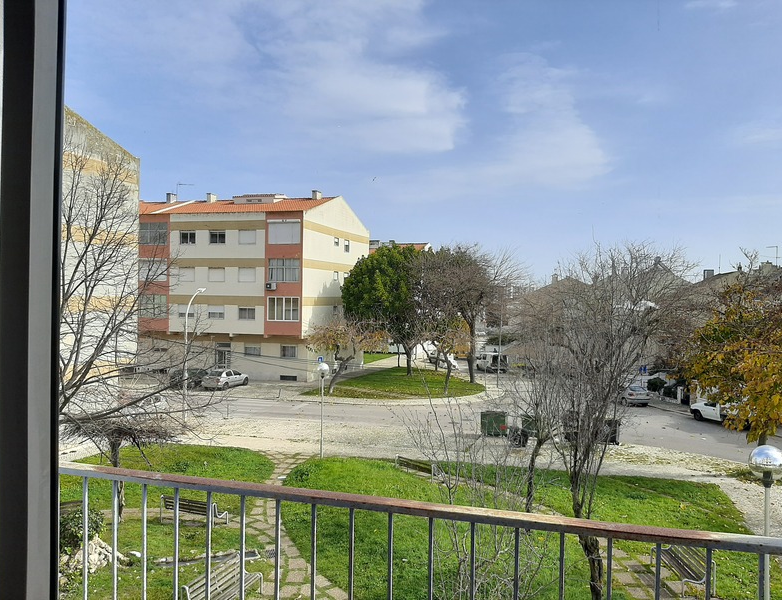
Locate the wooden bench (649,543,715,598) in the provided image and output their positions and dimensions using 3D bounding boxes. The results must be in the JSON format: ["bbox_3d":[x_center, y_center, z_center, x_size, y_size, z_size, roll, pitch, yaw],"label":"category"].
[{"bbox_3d":[7.061,6.381,15.100,0.740,0.790,1.820,1,1,0],"label":"wooden bench"}]

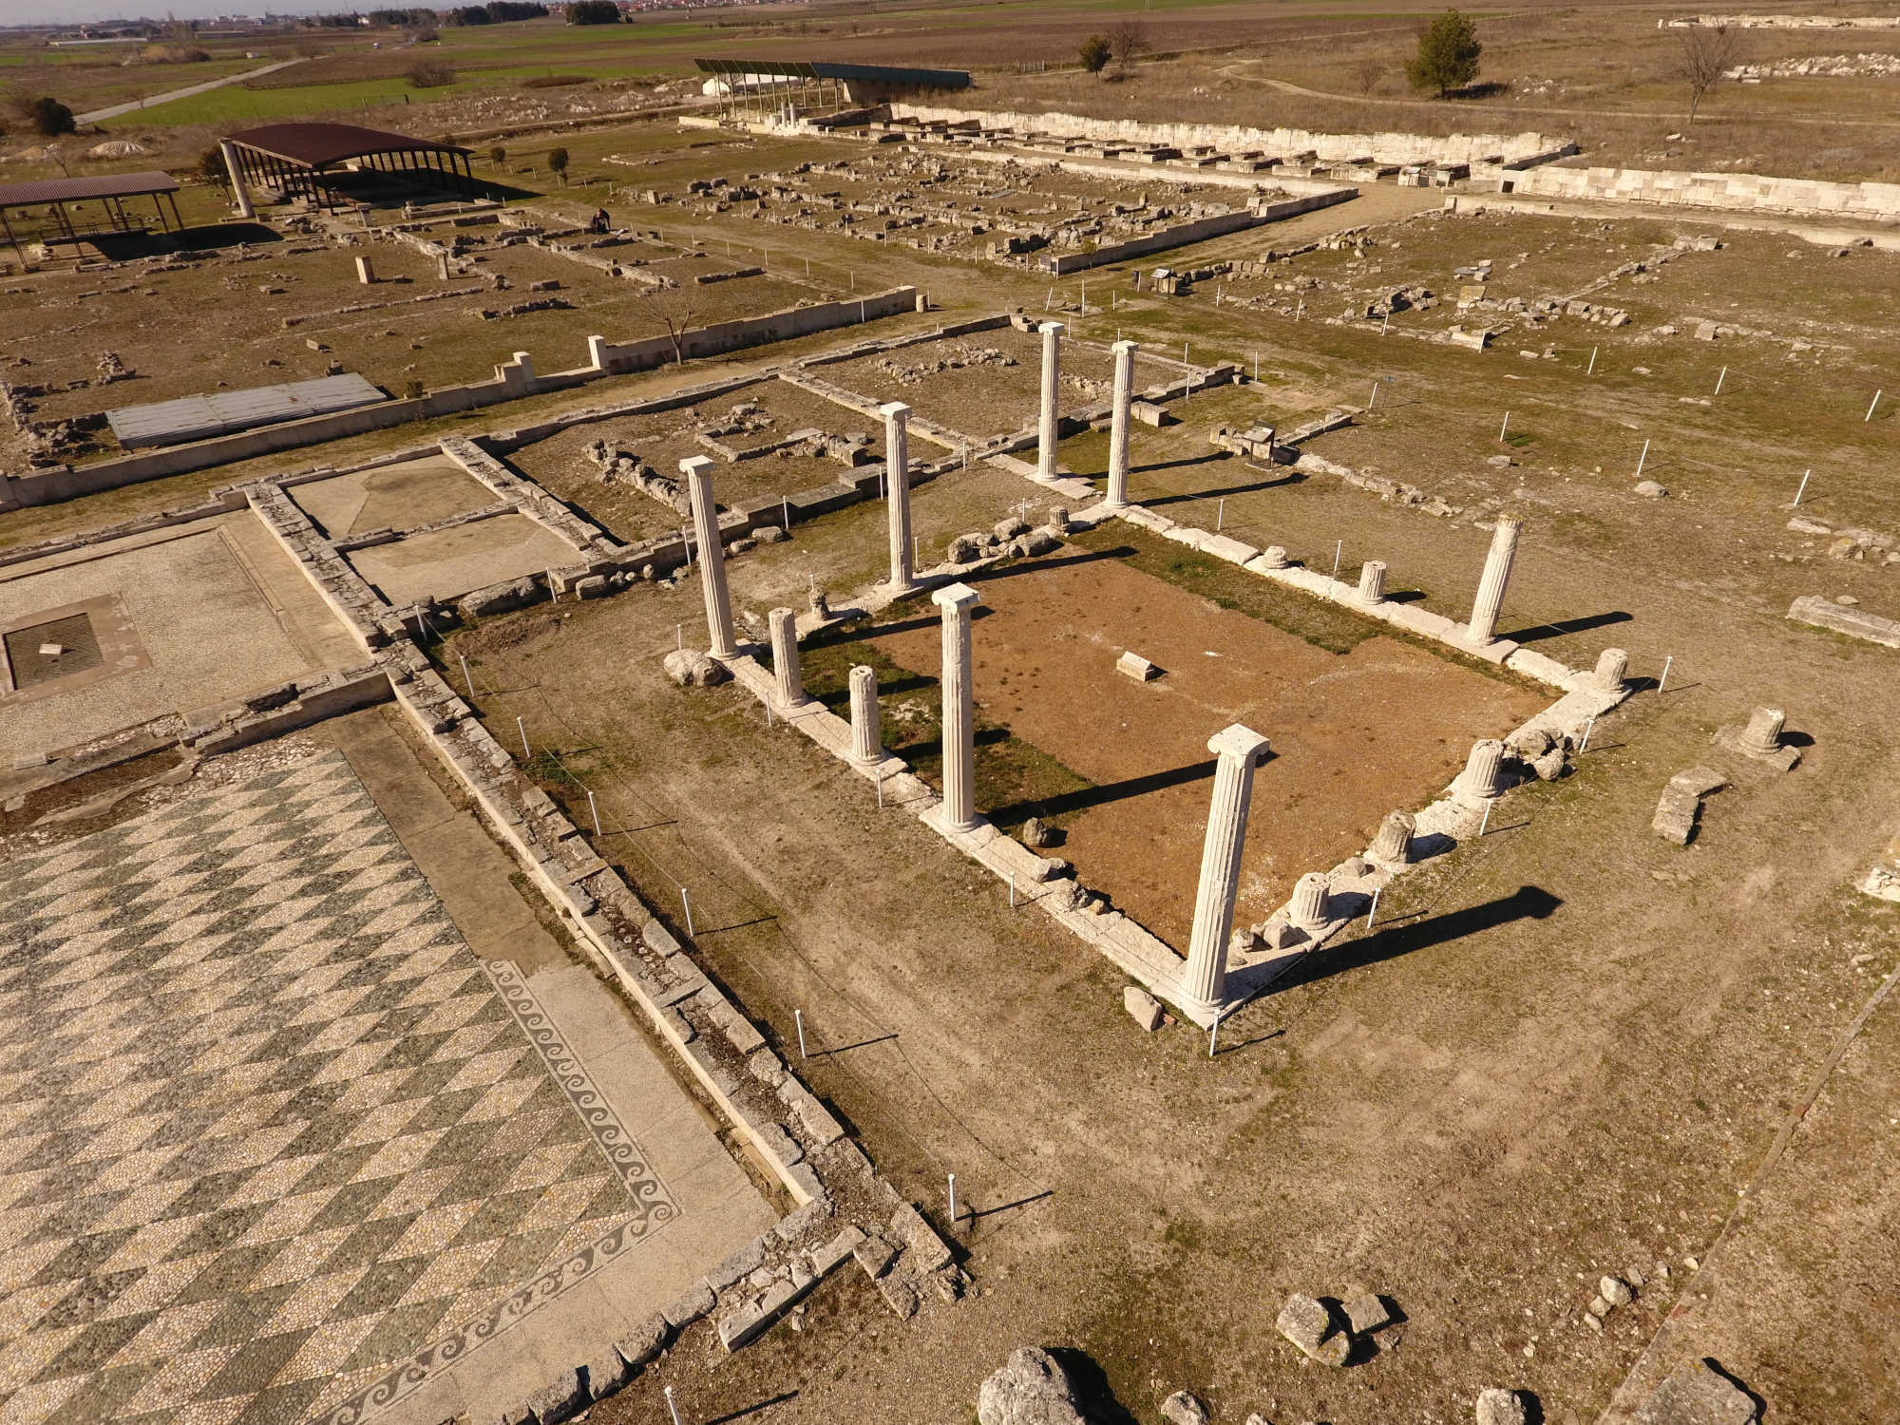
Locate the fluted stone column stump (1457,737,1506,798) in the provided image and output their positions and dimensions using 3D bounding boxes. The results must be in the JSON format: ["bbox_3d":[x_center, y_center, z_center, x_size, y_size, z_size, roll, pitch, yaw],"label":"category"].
[{"bbox_3d":[8.998,0.910,18.382,0.580,0.890,0.580,-25,39,-32],"label":"fluted stone column stump"}]

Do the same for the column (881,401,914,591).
[{"bbox_3d":[-1.187,-4.962,25.773,0.580,4.440,0.580,-1,33,1],"label":"column"}]

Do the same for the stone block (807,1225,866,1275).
[{"bbox_3d":[-1.259,6.088,12.364,0.600,0.240,0.310,-25,39,-32],"label":"stone block"}]

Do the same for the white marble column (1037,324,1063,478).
[{"bbox_3d":[2.893,-8.943,31.798,0.600,4.420,0.600,-25,40,-32],"label":"white marble column"}]

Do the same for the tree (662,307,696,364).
[{"bbox_3d":[-10.810,-14.832,43.196,1.300,2.200,1.300,-2,33,0],"label":"tree"}]

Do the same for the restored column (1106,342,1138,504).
[{"bbox_3d":[4.608,-7.608,29.460,0.640,4.220,0.640,-1,33,1],"label":"restored column"}]

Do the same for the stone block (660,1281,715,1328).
[{"bbox_3d":[-2.813,6.462,11.889,0.490,0.240,0.310,-25,39,-32],"label":"stone block"}]

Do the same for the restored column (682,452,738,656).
[{"bbox_3d":[-4.841,-2.999,22.151,0.580,4.170,0.580,-25,39,-32],"label":"restored column"}]

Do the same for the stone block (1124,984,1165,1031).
[{"bbox_3d":[2.680,4.113,15.247,0.370,0.290,0.600,-25,39,-32],"label":"stone block"}]

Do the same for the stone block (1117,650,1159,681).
[{"bbox_3d":[4.004,-0.977,23.480,0.420,0.300,0.720,-25,40,-32],"label":"stone block"}]

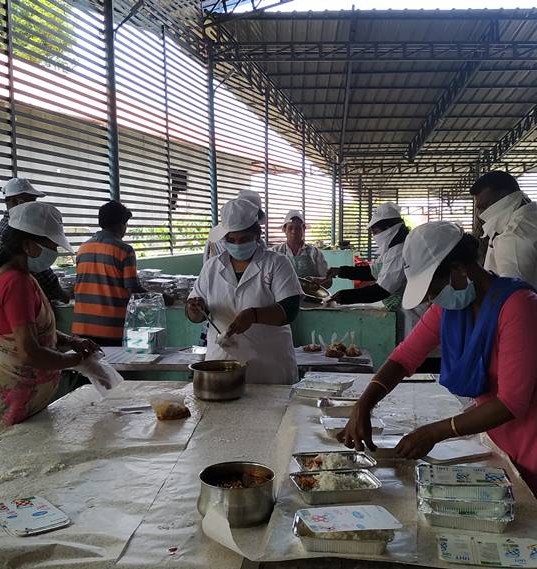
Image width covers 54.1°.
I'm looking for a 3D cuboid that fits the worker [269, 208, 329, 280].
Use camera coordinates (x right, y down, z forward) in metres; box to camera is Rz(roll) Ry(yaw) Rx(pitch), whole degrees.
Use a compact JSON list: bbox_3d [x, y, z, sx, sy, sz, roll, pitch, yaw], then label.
[{"bbox_3d":[0.222,0.256,3.747,0.480,1.569,0.400,0,6,0],"label":"worker"}]

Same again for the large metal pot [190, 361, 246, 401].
[{"bbox_3d":[-0.206,0.389,2.122,0.220,0.120,0.220,0,6,0],"label":"large metal pot"}]

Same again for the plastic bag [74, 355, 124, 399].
[{"bbox_3d":[-0.600,0.322,1.863,0.100,0.140,0.160,3,7,30],"label":"plastic bag"}]

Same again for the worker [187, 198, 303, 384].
[{"bbox_3d":[-0.098,0.409,2.325,0.480,1.563,0.420,2,6,18],"label":"worker"}]

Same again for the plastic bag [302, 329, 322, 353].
[{"bbox_3d":[0.242,0.313,2.888,0.095,0.120,0.090,0,6,0],"label":"plastic bag"}]

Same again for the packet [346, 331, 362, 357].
[{"bbox_3d":[0.456,0.315,2.808,0.090,0.130,0.090,0,6,0],"label":"packet"}]

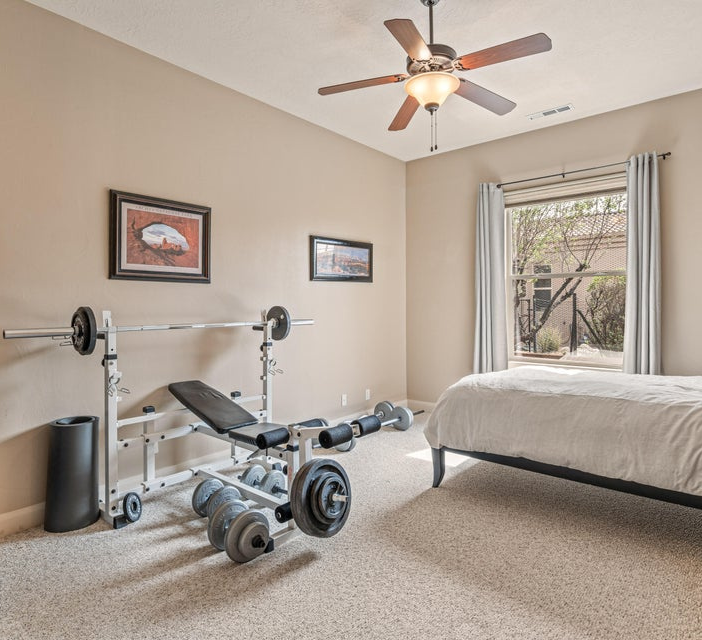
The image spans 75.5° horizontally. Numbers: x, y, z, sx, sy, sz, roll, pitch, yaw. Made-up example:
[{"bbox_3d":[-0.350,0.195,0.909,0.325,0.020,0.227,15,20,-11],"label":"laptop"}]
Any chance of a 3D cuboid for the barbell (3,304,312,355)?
[{"bbox_3d":[-1.041,0.047,3.105,0.280,0.280,2.160,1,1,41],"label":"barbell"}]

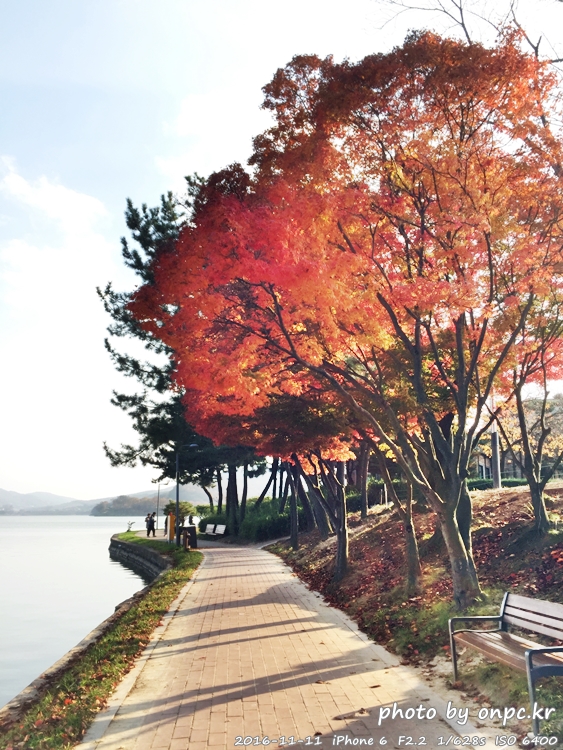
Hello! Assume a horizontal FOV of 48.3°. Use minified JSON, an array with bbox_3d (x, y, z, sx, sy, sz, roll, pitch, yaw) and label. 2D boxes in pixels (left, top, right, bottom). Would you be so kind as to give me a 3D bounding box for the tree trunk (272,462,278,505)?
[{"bbox_3d":[-0.413,7.466,43.306,0.320,2.855,0.320,0,-12,0],"label":"tree trunk"}]

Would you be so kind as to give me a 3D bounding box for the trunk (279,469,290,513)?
[{"bbox_3d":[0.191,6.748,36.771,0.360,2.554,0.360,7,-12,0],"label":"trunk"}]

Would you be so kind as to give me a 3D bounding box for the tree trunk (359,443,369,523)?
[{"bbox_3d":[3.249,4.187,24.826,0.300,3.042,0.300,0,-12,0],"label":"tree trunk"}]

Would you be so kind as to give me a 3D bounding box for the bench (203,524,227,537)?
[{"bbox_3d":[-3.900,9.045,36.405,1.600,0.880,0.650,-11,-16,40],"label":"bench"}]

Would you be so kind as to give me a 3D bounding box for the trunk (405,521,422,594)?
[{"bbox_3d":[2.156,3.025,10.444,0.200,1.184,0.200,0,-12,0],"label":"trunk"}]

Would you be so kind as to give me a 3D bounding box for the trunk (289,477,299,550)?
[{"bbox_3d":[0.505,5.465,24.883,0.280,2.861,0.280,0,-12,0],"label":"trunk"}]

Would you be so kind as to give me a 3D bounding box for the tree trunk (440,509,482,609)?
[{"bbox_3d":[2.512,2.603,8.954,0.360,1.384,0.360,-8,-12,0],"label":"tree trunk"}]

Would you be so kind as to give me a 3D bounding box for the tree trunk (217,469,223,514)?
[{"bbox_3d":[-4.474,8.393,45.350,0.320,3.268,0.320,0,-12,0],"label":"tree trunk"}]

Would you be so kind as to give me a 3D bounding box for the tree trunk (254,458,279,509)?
[{"bbox_3d":[-1.123,8.231,47.341,0.420,4.139,0.420,21,-12,4],"label":"tree trunk"}]

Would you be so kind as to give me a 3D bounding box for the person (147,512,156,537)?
[{"bbox_3d":[-8.898,10.305,43.250,0.550,1.675,0.500,0,-12,0],"label":"person"}]

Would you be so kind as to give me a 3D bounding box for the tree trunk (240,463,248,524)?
[{"bbox_3d":[-2.494,8.135,43.265,0.360,4.200,0.360,3,-13,1],"label":"tree trunk"}]

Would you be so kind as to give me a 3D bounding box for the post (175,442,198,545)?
[{"bbox_3d":[-4.696,5.862,31.068,1.120,5.053,0.300,0,-13,0],"label":"post"}]

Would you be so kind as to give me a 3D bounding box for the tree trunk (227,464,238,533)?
[{"bbox_3d":[-3.213,8.168,41.209,0.600,4.567,0.600,0,-13,0],"label":"tree trunk"}]

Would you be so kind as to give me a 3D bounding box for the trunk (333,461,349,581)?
[{"bbox_3d":[1.300,3.183,13.765,0.260,2.518,0.260,0,-12,0],"label":"trunk"}]

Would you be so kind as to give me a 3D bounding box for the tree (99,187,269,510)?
[{"bbox_3d":[-6.088,-1.463,40.274,9.800,21.959,8.500,0,-13,0],"label":"tree"}]

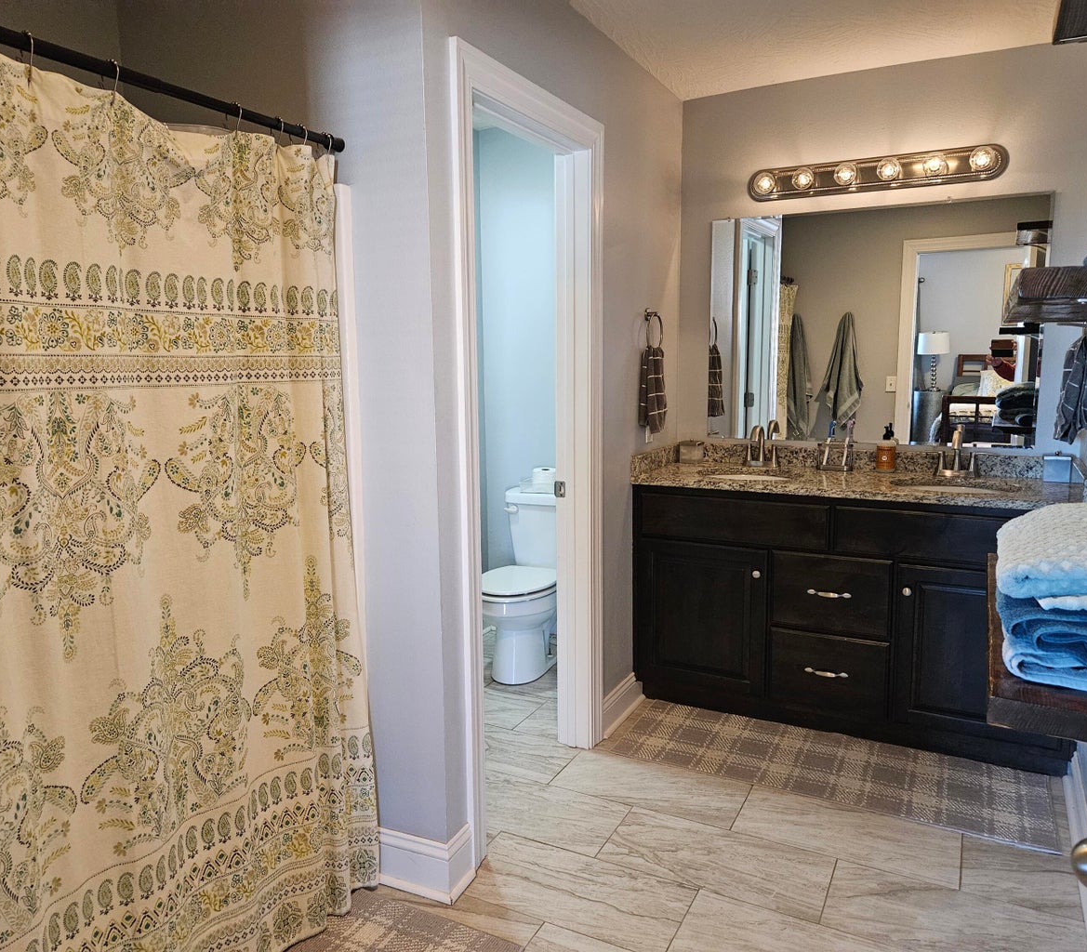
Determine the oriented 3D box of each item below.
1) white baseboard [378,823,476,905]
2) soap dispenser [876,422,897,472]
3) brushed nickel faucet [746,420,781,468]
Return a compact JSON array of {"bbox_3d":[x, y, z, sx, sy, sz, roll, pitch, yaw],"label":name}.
[{"bbox_3d":[-0.314,1.014,2.258,0.245,0.128,0.141,4,9,27],"label":"white baseboard"},{"bbox_3d":[1.353,-0.103,3.318,0.074,0.187,0.074,4,9,27],"label":"soap dispenser"},{"bbox_3d":[0.897,-0.123,3.496,0.155,0.182,0.145,4,9,27],"label":"brushed nickel faucet"}]

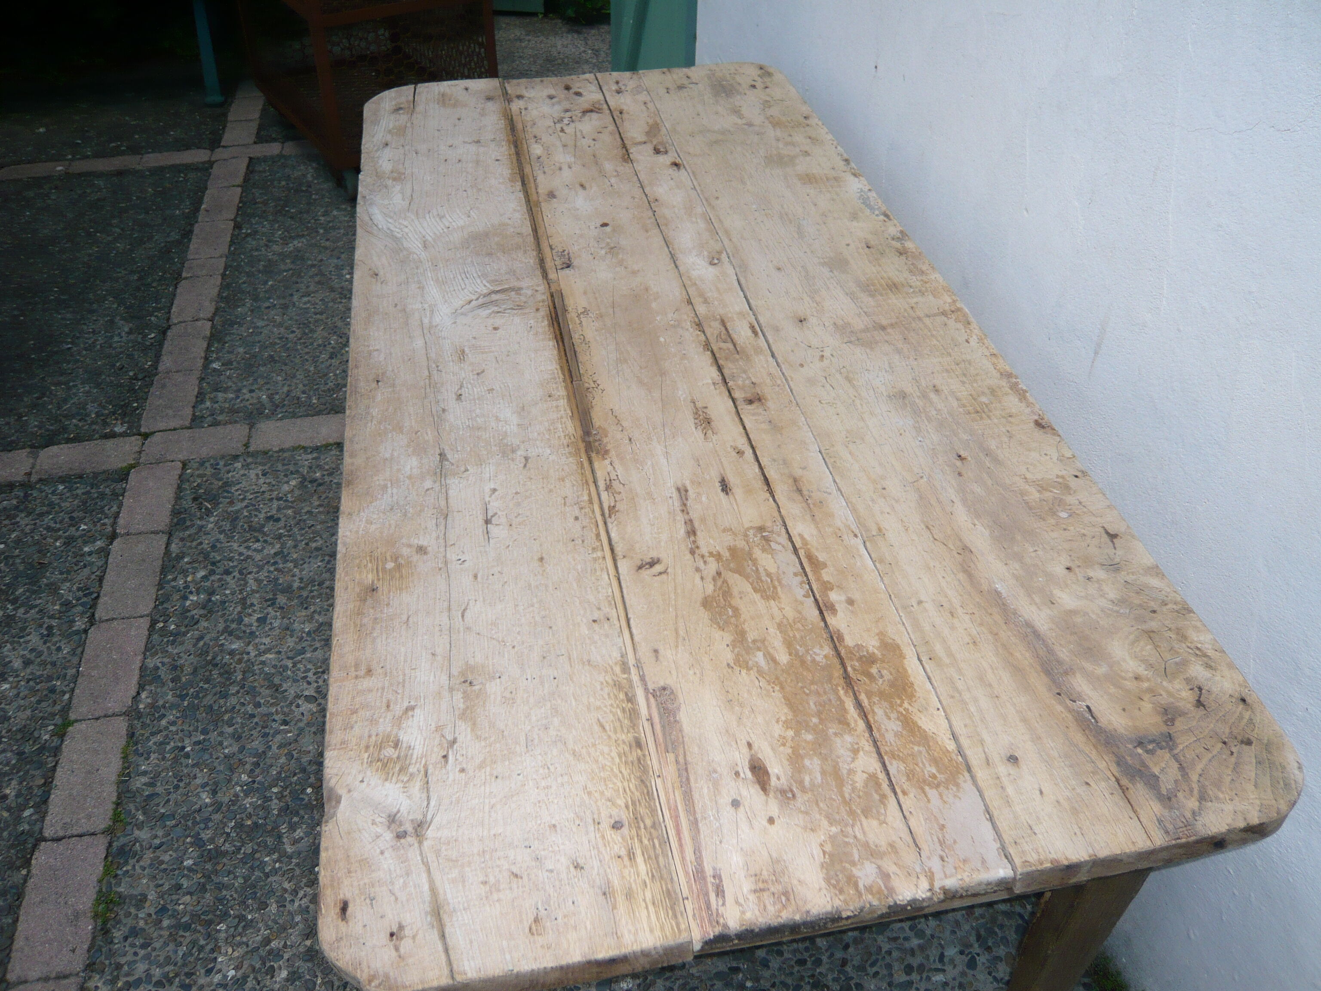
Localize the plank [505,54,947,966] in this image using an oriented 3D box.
[{"bbox_3d":[-0.049,-0.244,1.462,0.183,0.031,1.754,-8,42,-8],"label":"plank"}]

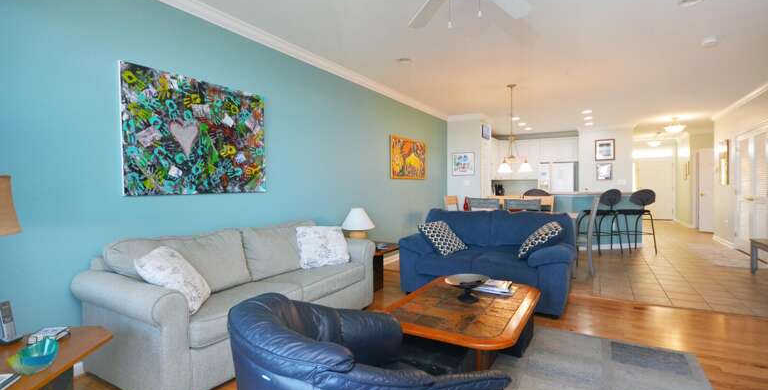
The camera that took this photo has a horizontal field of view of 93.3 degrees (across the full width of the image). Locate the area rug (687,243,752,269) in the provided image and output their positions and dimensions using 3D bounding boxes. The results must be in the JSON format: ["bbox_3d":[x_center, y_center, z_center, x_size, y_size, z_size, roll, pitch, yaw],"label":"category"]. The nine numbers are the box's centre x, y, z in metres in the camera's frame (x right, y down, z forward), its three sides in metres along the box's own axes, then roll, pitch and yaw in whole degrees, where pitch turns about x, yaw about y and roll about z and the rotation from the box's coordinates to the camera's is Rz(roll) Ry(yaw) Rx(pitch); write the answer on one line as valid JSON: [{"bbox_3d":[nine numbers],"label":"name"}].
[{"bbox_3d":[5.733,1.001,6.161,0.660,0.010,2.500,0,2,31],"label":"area rug"}]

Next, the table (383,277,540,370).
[{"bbox_3d":[0.587,0.948,2.598,0.885,0.390,1.380,0,1,31],"label":"table"}]

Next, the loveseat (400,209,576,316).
[{"bbox_3d":[1.132,0.635,3.951,1.710,0.895,0.920,0,2,31],"label":"loveseat"}]

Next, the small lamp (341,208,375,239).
[{"bbox_3d":[-0.316,0.399,4.369,0.410,0.490,0.410,0,1,0],"label":"small lamp"}]

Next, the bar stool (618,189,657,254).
[{"bbox_3d":[4.417,0.449,6.347,0.480,1.120,0.520,0,1,-5],"label":"bar stool"}]

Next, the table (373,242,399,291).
[{"bbox_3d":[-0.154,0.873,4.469,0.700,0.490,0.620,0,1,31],"label":"table"}]

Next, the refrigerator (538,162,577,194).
[{"bbox_3d":[4.744,0.063,9.925,0.860,1.770,0.750,0,1,31],"label":"refrigerator"}]

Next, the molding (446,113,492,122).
[{"bbox_3d":[1.655,-1.609,7.584,0.720,0.110,0.090,0,2,31],"label":"molding"}]

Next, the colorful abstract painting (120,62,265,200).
[{"bbox_3d":[-1.470,-0.467,2.973,0.040,0.910,1.210,0,2,31],"label":"colorful abstract painting"}]

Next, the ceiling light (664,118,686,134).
[{"bbox_3d":[6.715,-1.616,8.357,0.400,0.350,0.400,0,1,31],"label":"ceiling light"}]

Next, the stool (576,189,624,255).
[{"bbox_3d":[3.787,0.473,6.361,0.480,1.110,0.500,-1,1,-13],"label":"stool"}]

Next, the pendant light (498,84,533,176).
[{"bbox_3d":[1.982,-1.002,5.544,0.510,1.340,0.470,0,1,31],"label":"pendant light"}]

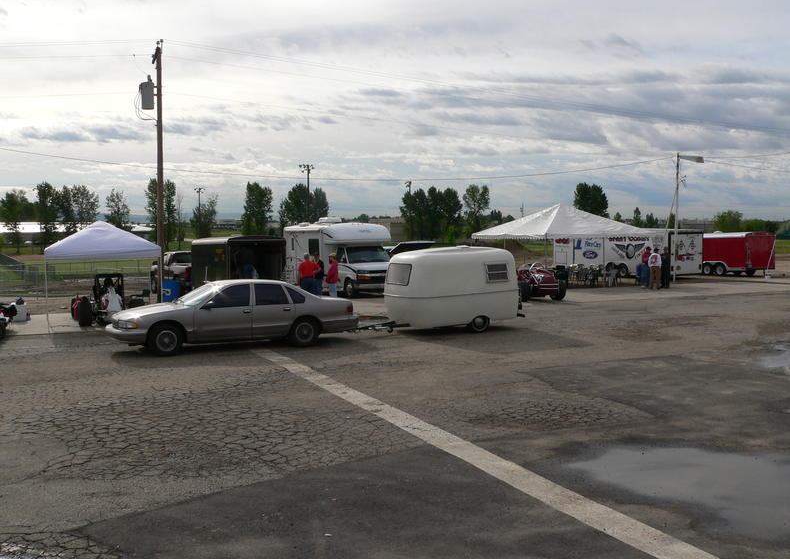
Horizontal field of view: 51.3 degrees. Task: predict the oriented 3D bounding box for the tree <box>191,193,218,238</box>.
[{"bbox_3d":[-43.965,-14.124,189.516,6.000,10.800,6.000,0,3,0],"label":"tree"}]

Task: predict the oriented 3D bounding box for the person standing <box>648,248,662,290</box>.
[{"bbox_3d":[11.418,-0.461,36.029,0.550,1.790,0.350,1,3,13],"label":"person standing"}]

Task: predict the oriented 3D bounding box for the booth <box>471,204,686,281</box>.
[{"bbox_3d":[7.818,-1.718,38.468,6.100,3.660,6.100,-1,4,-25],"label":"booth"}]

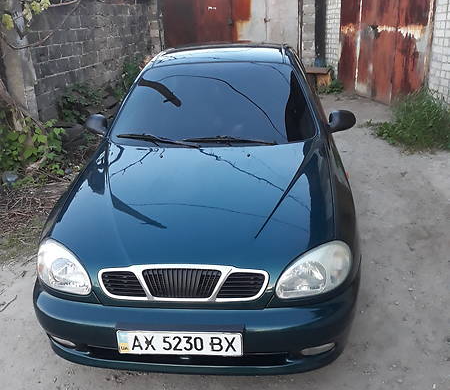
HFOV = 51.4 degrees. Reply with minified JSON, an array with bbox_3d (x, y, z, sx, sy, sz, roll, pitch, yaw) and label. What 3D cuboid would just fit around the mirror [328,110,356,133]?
[{"bbox_3d":[0.773,-0.486,3.071,0.190,0.140,0.120,0,21,6],"label":"mirror"}]

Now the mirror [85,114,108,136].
[{"bbox_3d":[-0.889,-0.479,3.242,0.190,0.140,0.120,0,21,6],"label":"mirror"}]

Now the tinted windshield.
[{"bbox_3d":[-0.061,-0.619,3.156,1.329,0.150,0.872,0,55,6],"label":"tinted windshield"}]

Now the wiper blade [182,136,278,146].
[{"bbox_3d":[0.022,-0.327,2.865,0.572,0.045,0.060,3,21,8],"label":"wiper blade"}]

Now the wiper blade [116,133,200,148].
[{"bbox_3d":[-0.430,-0.342,2.932,0.558,0.045,0.060,9,22,15],"label":"wiper blade"}]

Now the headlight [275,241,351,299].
[{"bbox_3d":[0.393,0.314,2.013,0.390,0.185,0.240,-4,21,-5],"label":"headlight"}]

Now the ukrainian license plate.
[{"bbox_3d":[-0.184,0.609,1.920,0.520,0.112,0.015,0,20,6],"label":"ukrainian license plate"}]

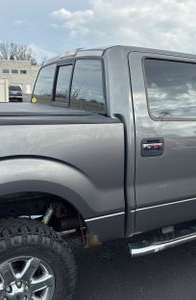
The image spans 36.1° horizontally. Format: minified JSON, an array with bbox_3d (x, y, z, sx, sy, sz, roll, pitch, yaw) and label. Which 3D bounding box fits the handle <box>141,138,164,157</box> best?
[{"bbox_3d":[0.407,-0.018,2.216,0.218,0.137,0.060,-4,11,-30],"label":"handle"}]

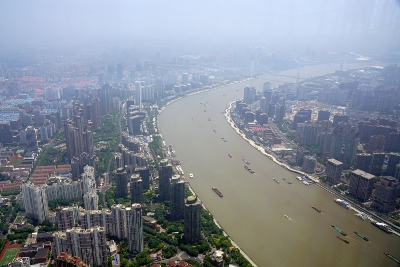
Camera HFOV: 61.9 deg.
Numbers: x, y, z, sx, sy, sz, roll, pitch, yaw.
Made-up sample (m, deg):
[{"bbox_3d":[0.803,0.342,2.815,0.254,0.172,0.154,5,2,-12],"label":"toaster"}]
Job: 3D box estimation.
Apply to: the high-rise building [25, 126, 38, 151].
[{"bbox_3d":[-703.990,25.810,1401.130,40.000,96.000,27.000,1,19,2],"label":"high-rise building"}]

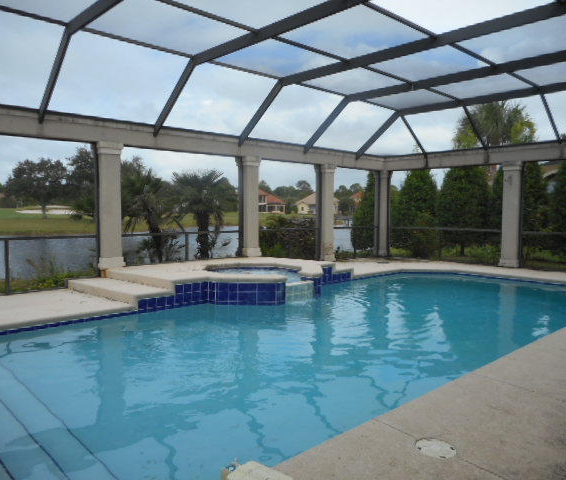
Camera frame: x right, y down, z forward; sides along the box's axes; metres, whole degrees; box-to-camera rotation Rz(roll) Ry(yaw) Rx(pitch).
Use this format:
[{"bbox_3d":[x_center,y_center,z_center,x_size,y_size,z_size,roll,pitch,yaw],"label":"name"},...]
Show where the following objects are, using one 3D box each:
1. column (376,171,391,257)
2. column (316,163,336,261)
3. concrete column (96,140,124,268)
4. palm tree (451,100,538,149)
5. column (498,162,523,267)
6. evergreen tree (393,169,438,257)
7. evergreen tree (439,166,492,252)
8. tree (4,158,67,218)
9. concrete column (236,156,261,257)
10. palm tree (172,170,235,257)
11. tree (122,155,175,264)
[{"bbox_3d":[3.163,-0.832,14.658,0.430,2.640,0.430,-3,5,-42],"label":"column"},{"bbox_3d":[1.173,-0.724,12.879,0.430,2.600,0.430,-3,5,-42],"label":"column"},{"bbox_3d":[-3.336,-0.645,8.838,0.430,2.310,0.430,-3,5,-42],"label":"concrete column"},{"bbox_3d":[9.388,-3.055,20.385,3.600,6.520,3.600,2,4,24],"label":"palm tree"},{"bbox_3d":[5.815,-0.623,11.703,0.430,2.610,0.430,-3,5,-42],"label":"column"},{"bbox_3d":[4.873,-1.136,16.495,1.700,3.260,1.700,1,4,16],"label":"evergreen tree"},{"bbox_3d":[6.015,-1.113,15.391,1.900,3.270,1.900,2,4,21],"label":"evergreen tree"},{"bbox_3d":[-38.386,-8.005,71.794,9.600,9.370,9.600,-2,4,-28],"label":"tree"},{"bbox_3d":[-0.815,-0.776,11.091,0.430,2.300,0.430,-3,5,-42],"label":"concrete column"},{"bbox_3d":[-2.251,-0.427,12.626,1.750,2.990,1.750,0,4,-10],"label":"palm tree"},{"bbox_3d":[-3.461,-0.419,11.824,1.600,3.070,1.600,-1,4,-16],"label":"tree"}]

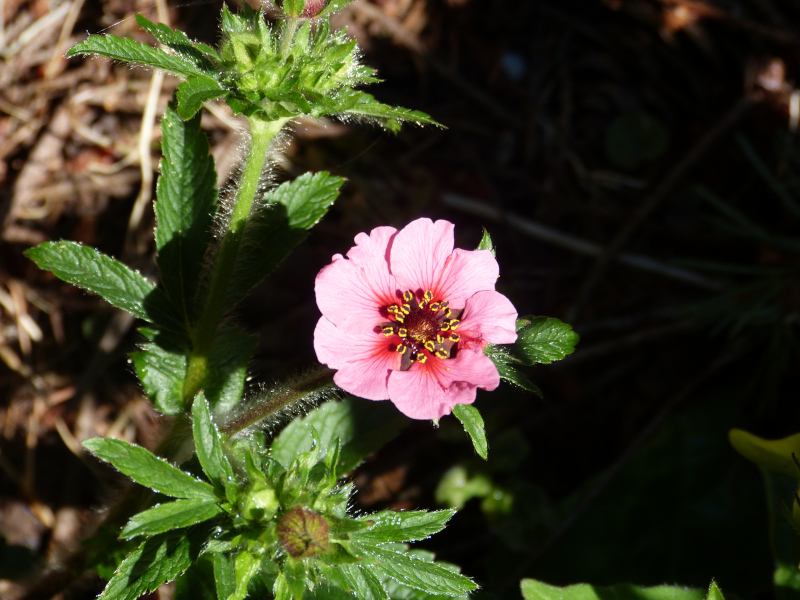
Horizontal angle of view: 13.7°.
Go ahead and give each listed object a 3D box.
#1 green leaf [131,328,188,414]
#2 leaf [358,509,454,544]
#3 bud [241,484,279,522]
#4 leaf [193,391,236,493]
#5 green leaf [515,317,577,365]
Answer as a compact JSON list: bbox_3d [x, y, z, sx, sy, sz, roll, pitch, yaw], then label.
[{"bbox_3d":[-0.037,0.011,0.517,0.009,0.004,0.013,6,67,8],"label":"green leaf"},{"bbox_3d":[0.001,0.033,0.491,0.015,0.002,0.004,-11,49,8],"label":"leaf"},{"bbox_3d":[-0.021,0.030,0.496,0.006,0.006,0.006,-2,72,5],"label":"bud"},{"bbox_3d":[-0.028,0.021,0.502,0.005,0.015,0.003,-16,12,-15],"label":"leaf"},{"bbox_3d":[0.021,0.006,0.501,0.012,0.003,0.007,-12,74,0],"label":"green leaf"}]

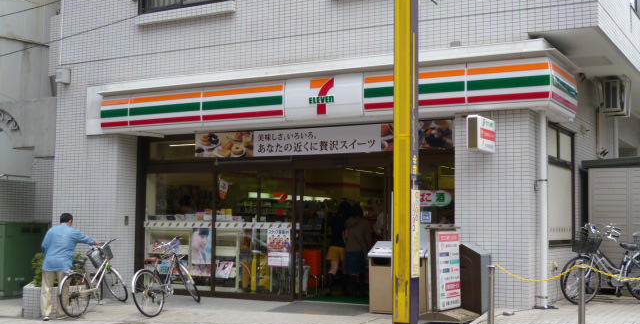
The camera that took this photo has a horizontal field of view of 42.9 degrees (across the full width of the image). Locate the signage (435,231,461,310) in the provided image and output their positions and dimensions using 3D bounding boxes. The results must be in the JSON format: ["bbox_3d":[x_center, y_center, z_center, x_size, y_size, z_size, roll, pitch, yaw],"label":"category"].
[{"bbox_3d":[1.536,1.313,9.884,0.090,0.913,0.670,-2,-5,34],"label":"signage"}]

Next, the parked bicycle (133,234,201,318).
[{"bbox_3d":[-2.166,1.647,12.025,0.560,1.080,1.680,-2,-5,28],"label":"parked bicycle"}]

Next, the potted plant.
[{"bbox_3d":[-4.018,1.893,12.516,0.800,1.000,0.650,-2,-5,29],"label":"potted plant"}]

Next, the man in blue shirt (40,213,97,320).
[{"bbox_3d":[-3.738,1.539,12.125,0.680,1.600,0.500,-2,-5,25],"label":"man in blue shirt"}]

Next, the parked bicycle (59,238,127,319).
[{"bbox_3d":[-3.464,1.757,12.661,0.560,1.080,1.680,-1,-5,22],"label":"parked bicycle"}]

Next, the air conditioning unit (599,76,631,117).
[{"bbox_3d":[5.267,-1.117,14.427,0.290,0.560,0.780,-2,-5,29],"label":"air conditioning unit"}]

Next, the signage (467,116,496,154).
[{"bbox_3d":[2.042,-0.324,10.232,0.130,0.431,0.720,-2,-5,29],"label":"signage"}]

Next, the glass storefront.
[{"bbox_3d":[-0.620,0.777,12.272,5.566,2.643,0.250,-2,-5,29],"label":"glass storefront"}]

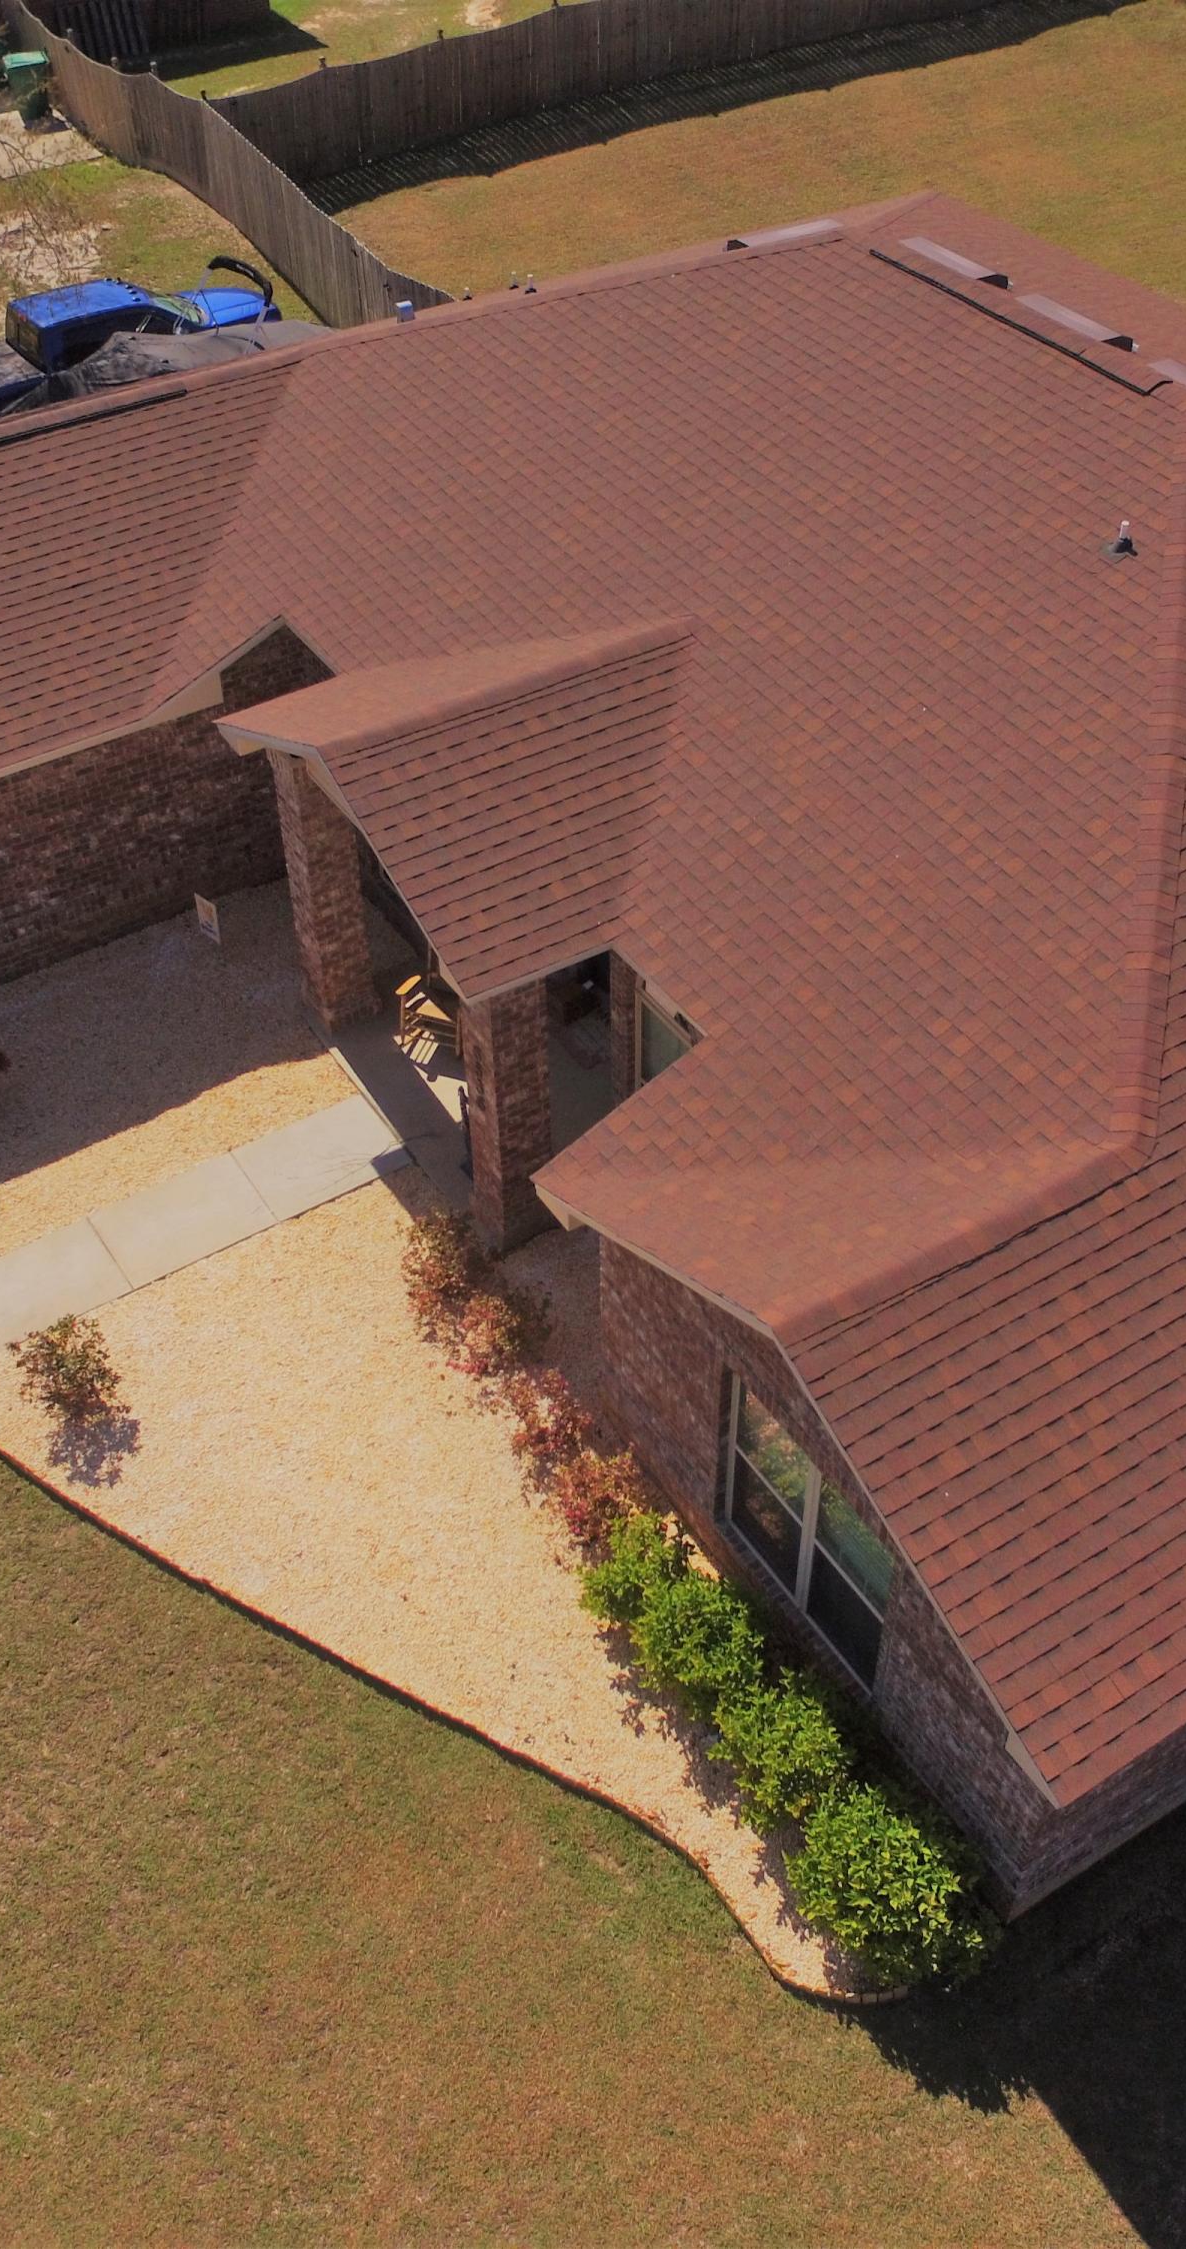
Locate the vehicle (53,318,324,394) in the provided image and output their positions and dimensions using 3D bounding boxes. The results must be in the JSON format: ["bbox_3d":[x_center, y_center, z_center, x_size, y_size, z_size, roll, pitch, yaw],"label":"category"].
[{"bbox_3d":[-6.064,-10.488,25.618,5.200,1.800,2.100,-24,47,-22],"label":"vehicle"}]

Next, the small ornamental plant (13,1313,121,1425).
[{"bbox_3d":[-3.982,1.854,13.117,0.760,0.780,0.780,-1,43,1],"label":"small ornamental plant"}]

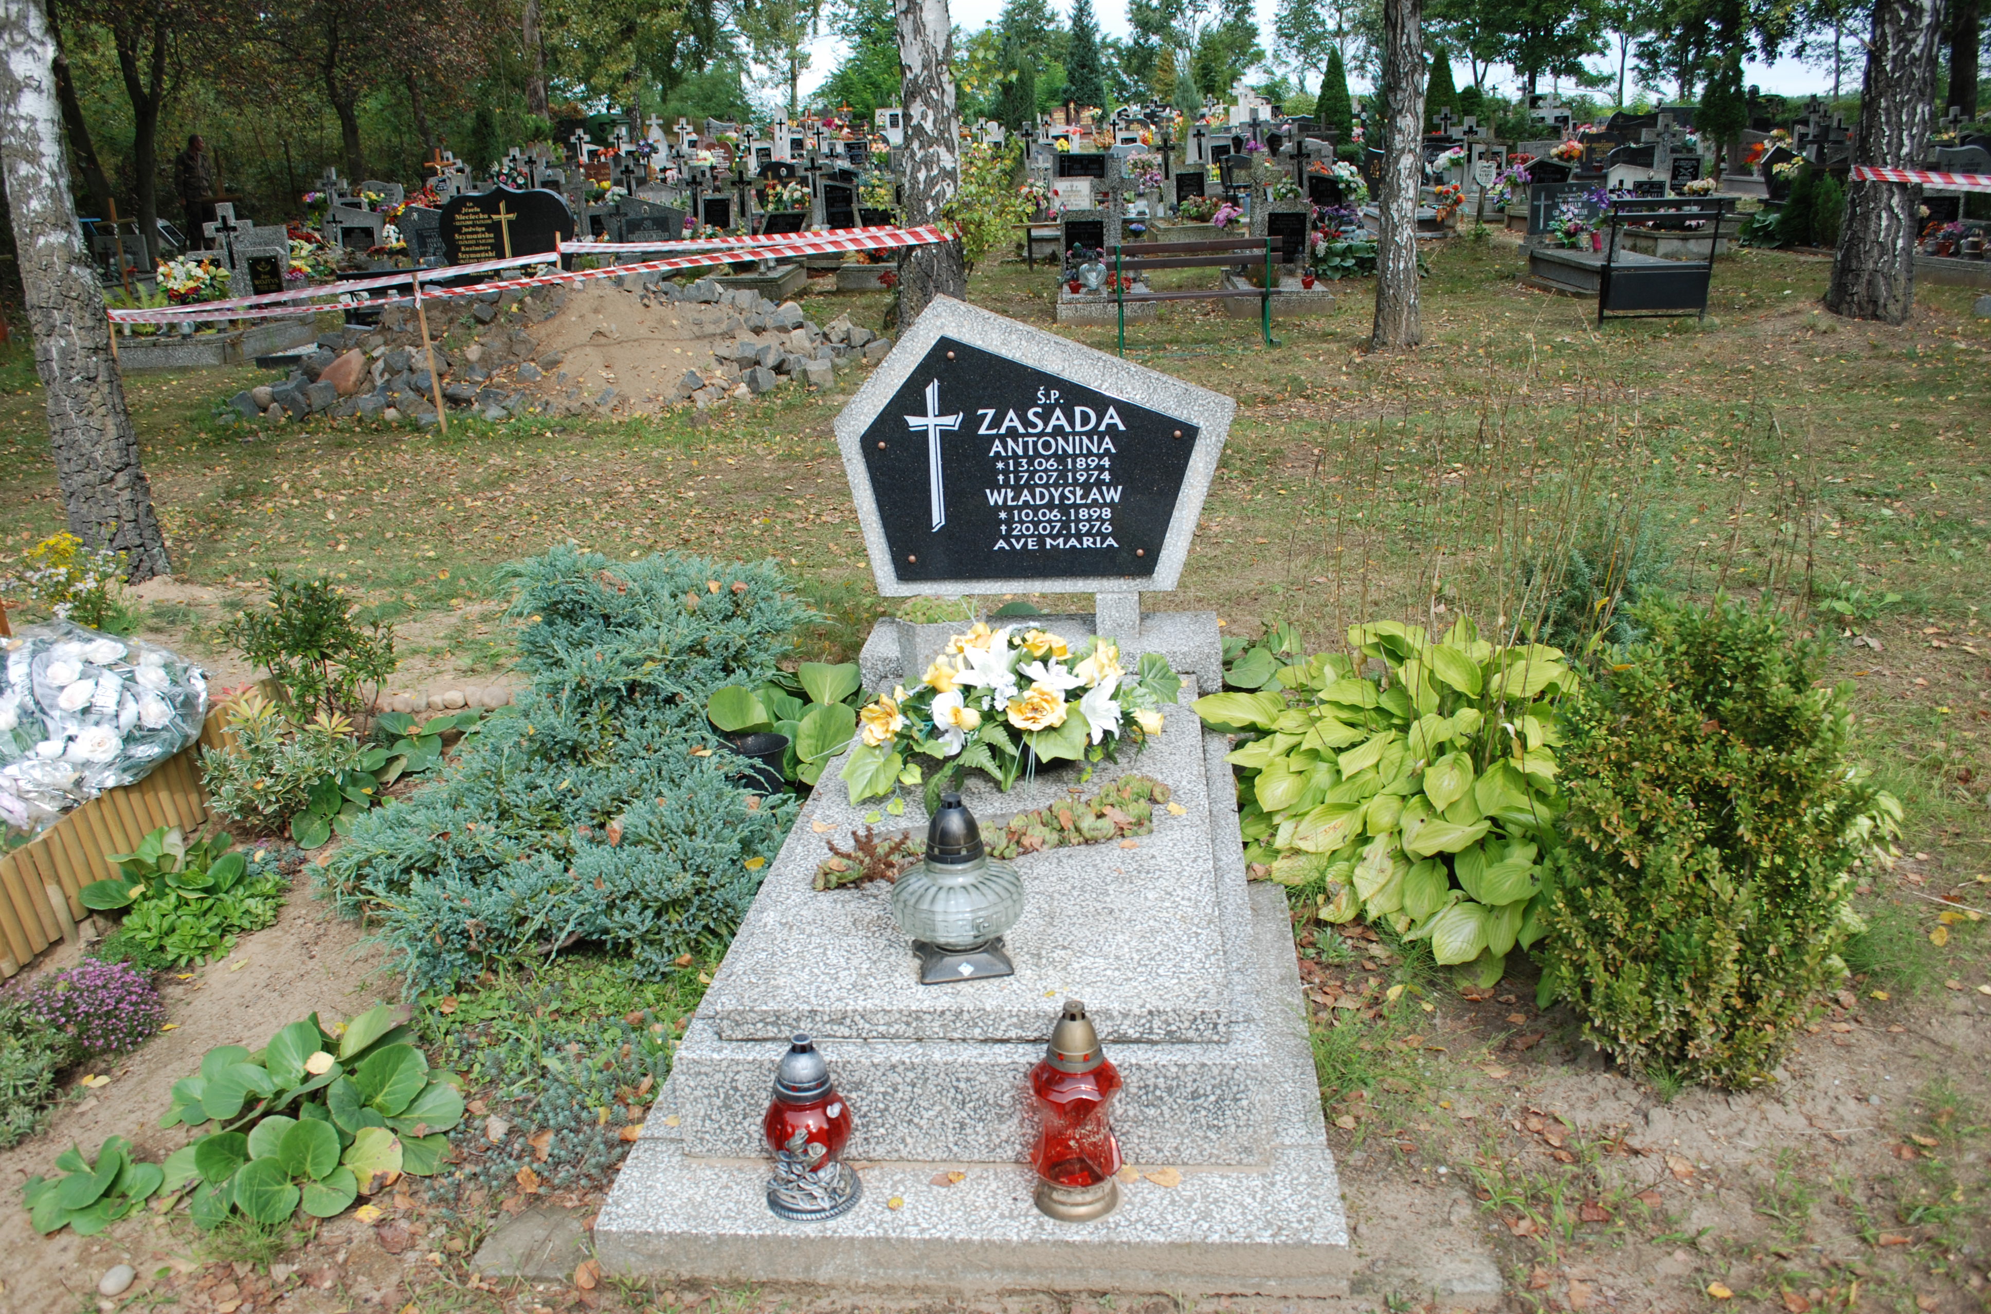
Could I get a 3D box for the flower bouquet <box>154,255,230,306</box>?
[{"bbox_3d":[-6.902,-3.225,12.820,0.560,0.400,0.420,-1,20,6],"label":"flower bouquet"}]

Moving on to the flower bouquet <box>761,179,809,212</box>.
[{"bbox_3d":[-2.566,-5.612,18.200,0.580,0.400,0.380,-1,19,6],"label":"flower bouquet"}]

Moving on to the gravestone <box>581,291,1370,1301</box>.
[{"bbox_3d":[0.020,0.001,2.875,1.080,1.206,1.976,-1,20,6],"label":"gravestone"}]

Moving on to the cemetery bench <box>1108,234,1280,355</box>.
[{"bbox_3d":[1.431,-2.679,11.039,1.250,0.810,0.520,-4,19,-3],"label":"cemetery bench"}]

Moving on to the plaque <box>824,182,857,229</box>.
[{"bbox_3d":[-1.678,-4.900,16.261,0.320,0.440,0.030,-1,20,6],"label":"plaque"}]

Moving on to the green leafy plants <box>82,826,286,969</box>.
[{"bbox_3d":[-1.778,0.510,3.270,0.420,0.170,0.340,-15,23,-29],"label":"green leafy plants"}]

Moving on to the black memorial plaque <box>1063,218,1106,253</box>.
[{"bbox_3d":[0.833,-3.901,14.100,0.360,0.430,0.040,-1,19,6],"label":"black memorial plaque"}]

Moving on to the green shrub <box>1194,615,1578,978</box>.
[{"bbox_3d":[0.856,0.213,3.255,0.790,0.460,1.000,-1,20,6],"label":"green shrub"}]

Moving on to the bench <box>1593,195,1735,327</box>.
[{"bbox_3d":[4.989,-2.993,11.286,0.860,0.880,0.520,-1,19,7],"label":"bench"}]

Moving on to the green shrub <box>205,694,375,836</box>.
[{"bbox_3d":[-1.800,0.260,3.730,0.410,0.307,0.370,-13,21,-26],"label":"green shrub"}]

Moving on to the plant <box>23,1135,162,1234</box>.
[{"bbox_3d":[-1.400,0.822,2.318,0.210,0.110,0.190,-1,19,6],"label":"plant"}]

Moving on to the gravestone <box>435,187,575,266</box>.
[{"bbox_3d":[-4.843,-4.179,14.800,1.280,0.950,0.100,-1,19,6],"label":"gravestone"}]

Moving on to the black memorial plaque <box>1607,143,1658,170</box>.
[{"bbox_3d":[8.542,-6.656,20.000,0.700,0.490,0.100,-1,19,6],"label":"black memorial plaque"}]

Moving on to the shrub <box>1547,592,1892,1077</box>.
[{"bbox_3d":[1.187,0.288,2.425,0.550,0.771,0.510,7,21,27],"label":"shrub"}]

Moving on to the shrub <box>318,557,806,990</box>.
[{"bbox_3d":[-0.939,0.179,3.640,0.960,0.460,1.460,-1,20,6],"label":"shrub"}]

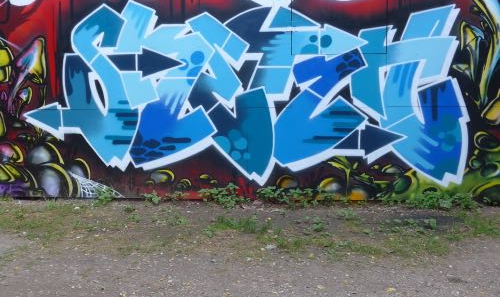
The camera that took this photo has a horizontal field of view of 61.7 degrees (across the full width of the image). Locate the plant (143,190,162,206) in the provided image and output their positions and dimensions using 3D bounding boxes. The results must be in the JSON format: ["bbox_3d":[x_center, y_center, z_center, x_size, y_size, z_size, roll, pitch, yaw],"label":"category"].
[{"bbox_3d":[-1.659,0.833,7.138,0.289,0.238,0.240,0,4,5],"label":"plant"}]

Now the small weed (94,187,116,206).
[{"bbox_3d":[-2.468,0.818,7.164,0.297,0.273,0.247,0,4,5],"label":"small weed"}]

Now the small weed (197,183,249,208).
[{"bbox_3d":[-0.426,0.786,6.930,0.809,0.350,0.504,0,4,5],"label":"small weed"}]

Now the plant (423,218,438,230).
[{"bbox_3d":[2.326,0.966,5.401,0.162,0.125,0.143,0,4,5],"label":"plant"}]

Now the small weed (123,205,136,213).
[{"bbox_3d":[-1.840,0.931,6.401,0.174,0.093,0.154,0,4,5],"label":"small weed"}]

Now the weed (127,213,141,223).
[{"bbox_3d":[-1.611,0.968,5.797,0.158,0.110,0.140,0,4,5],"label":"weed"}]

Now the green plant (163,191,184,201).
[{"bbox_3d":[-1.333,0.837,7.312,0.354,0.139,0.221,0,4,5],"label":"green plant"}]

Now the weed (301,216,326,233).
[{"bbox_3d":[0.814,0.961,5.311,0.301,0.169,0.266,0,4,5],"label":"weed"}]

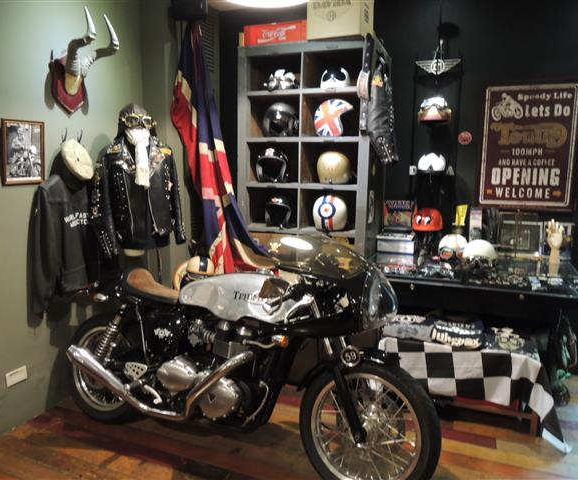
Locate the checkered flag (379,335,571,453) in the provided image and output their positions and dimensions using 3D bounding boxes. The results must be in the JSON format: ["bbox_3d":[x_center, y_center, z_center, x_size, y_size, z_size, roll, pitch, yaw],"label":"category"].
[{"bbox_3d":[1.063,0.827,2.691,1.020,0.480,0.460,4,9,17],"label":"checkered flag"}]

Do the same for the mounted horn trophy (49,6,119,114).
[{"bbox_3d":[-1.183,-1.038,2.627,0.310,0.580,0.290,4,9,17],"label":"mounted horn trophy"}]

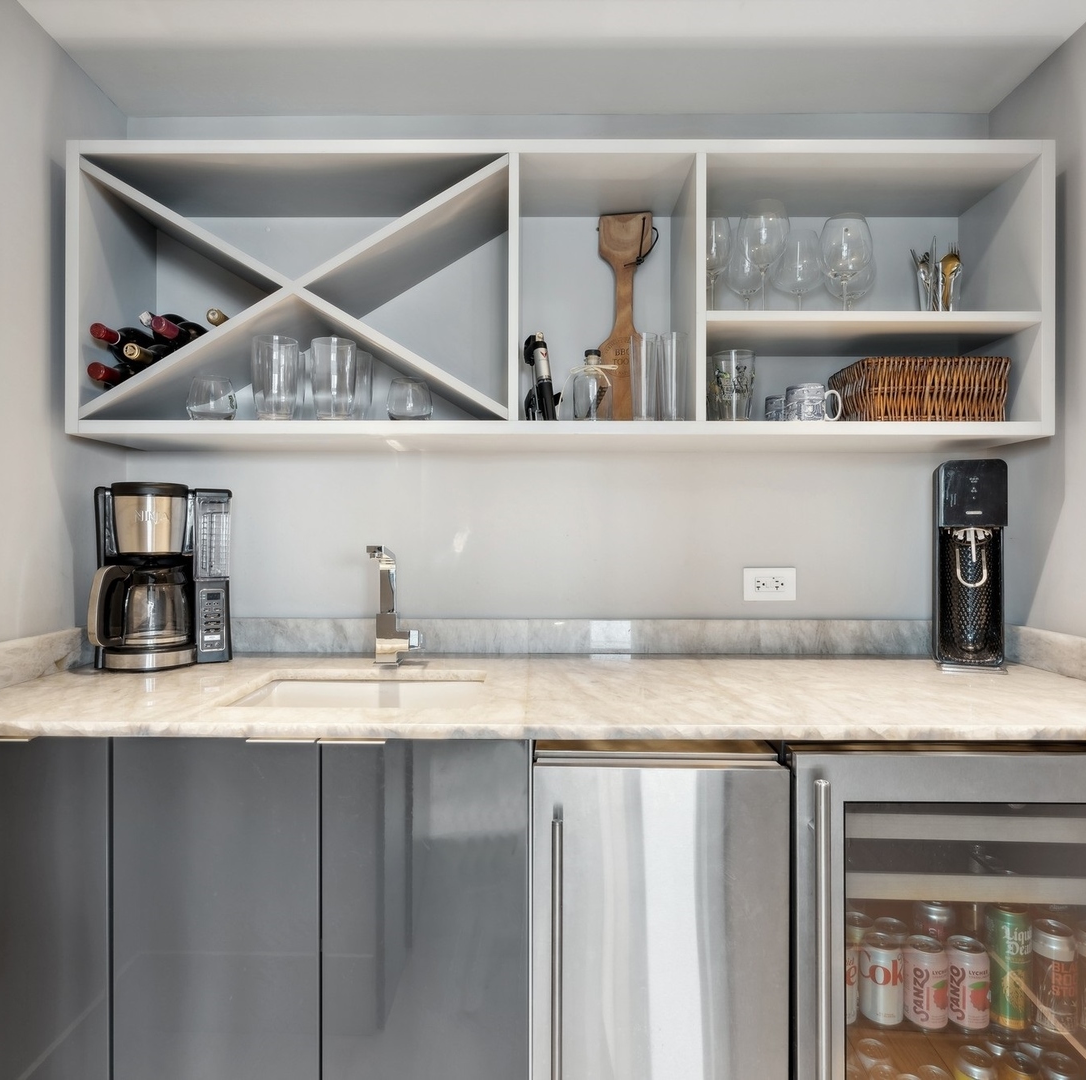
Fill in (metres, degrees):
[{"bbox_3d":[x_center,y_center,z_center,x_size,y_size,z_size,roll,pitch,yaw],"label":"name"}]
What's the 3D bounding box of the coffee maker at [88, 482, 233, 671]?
[{"bbox_3d":[-0.772,0.071,1.481,0.246,0.364,0.203,0,0,-21],"label":"coffee maker"}]

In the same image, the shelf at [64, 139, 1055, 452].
[{"bbox_3d":[0.032,-0.474,1.484,1.856,0.552,0.268,0,0,0],"label":"shelf"}]

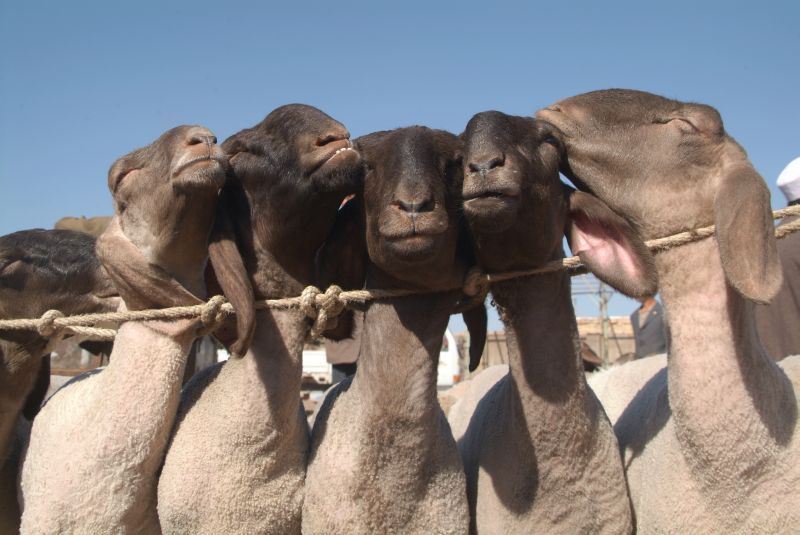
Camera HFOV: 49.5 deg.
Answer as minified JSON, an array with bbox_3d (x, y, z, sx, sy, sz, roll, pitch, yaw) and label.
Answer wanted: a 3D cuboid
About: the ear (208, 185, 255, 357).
[{"bbox_3d":[-0.237,0.004,1.220,0.055,0.235,0.045,-12,-11,24],"label":"ear"}]

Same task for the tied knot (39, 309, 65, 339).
[{"bbox_3d":[-0.498,0.080,1.240,0.035,0.042,0.034,1,-7,-6],"label":"tied knot"}]

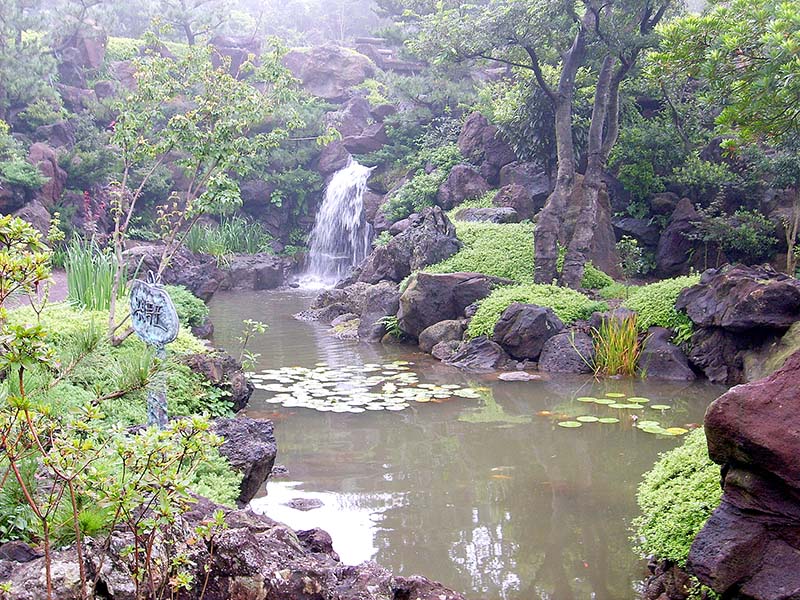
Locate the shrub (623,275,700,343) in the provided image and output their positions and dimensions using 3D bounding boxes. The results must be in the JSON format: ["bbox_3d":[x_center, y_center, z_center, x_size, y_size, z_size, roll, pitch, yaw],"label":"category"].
[{"bbox_3d":[3.394,0.110,12.900,1.012,0.794,1.000,2,7,15],"label":"shrub"}]

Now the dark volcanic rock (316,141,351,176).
[{"bbox_3d":[-1.532,-3.261,22.900,0.783,0.830,0.750,0,7,-4],"label":"dark volcanic rock"}]

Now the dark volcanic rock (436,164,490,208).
[{"bbox_3d":[1.201,-2.147,18.800,1.022,0.832,0.900,0,7,4],"label":"dark volcanic rock"}]

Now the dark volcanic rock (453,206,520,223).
[{"bbox_3d":[1.428,-1.411,16.600,1.120,0.320,0.650,1,6,5],"label":"dark volcanic rock"}]

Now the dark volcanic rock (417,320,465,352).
[{"bbox_3d":[0.530,0.466,12.700,0.580,0.420,0.480,0,6,2],"label":"dark volcanic rock"}]

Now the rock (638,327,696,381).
[{"bbox_3d":[2.896,0.592,10.800,0.600,0.550,0.550,2,7,15],"label":"rock"}]

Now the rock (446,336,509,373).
[{"bbox_3d":[0.986,0.694,12.650,0.840,0.422,0.620,1,7,4],"label":"rock"}]

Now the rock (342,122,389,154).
[{"bbox_3d":[-0.816,-3.819,23.500,1.088,0.757,0.900,0,7,-2],"label":"rock"}]

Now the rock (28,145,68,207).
[{"bbox_3d":[-7.626,-2.672,21.500,0.850,1.400,0.850,-2,7,-20],"label":"rock"}]

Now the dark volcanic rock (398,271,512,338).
[{"bbox_3d":[0.768,0.088,13.500,1.550,0.880,0.950,0,6,3],"label":"dark volcanic rock"}]

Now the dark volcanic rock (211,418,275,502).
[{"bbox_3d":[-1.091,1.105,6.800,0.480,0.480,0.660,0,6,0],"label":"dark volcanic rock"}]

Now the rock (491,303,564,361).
[{"bbox_3d":[1.668,0.412,13.000,0.968,0.706,0.800,1,7,7],"label":"rock"}]

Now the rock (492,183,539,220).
[{"bbox_3d":[2.069,-1.764,17.800,0.824,0.681,0.700,1,7,7],"label":"rock"}]

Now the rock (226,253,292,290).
[{"bbox_3d":[-3.261,-0.657,22.900,1.475,0.858,1.050,-1,7,-8],"label":"rock"}]

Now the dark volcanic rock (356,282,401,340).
[{"bbox_3d":[-0.278,0.170,13.500,0.640,0.800,0.700,0,6,-1],"label":"dark volcanic rock"}]

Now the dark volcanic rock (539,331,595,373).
[{"bbox_3d":[2.094,0.660,12.500,0.704,0.515,0.620,1,7,10],"label":"dark volcanic rock"}]

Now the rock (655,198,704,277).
[{"bbox_3d":[4.275,-0.956,15.200,0.780,1.180,0.750,2,7,16],"label":"rock"}]

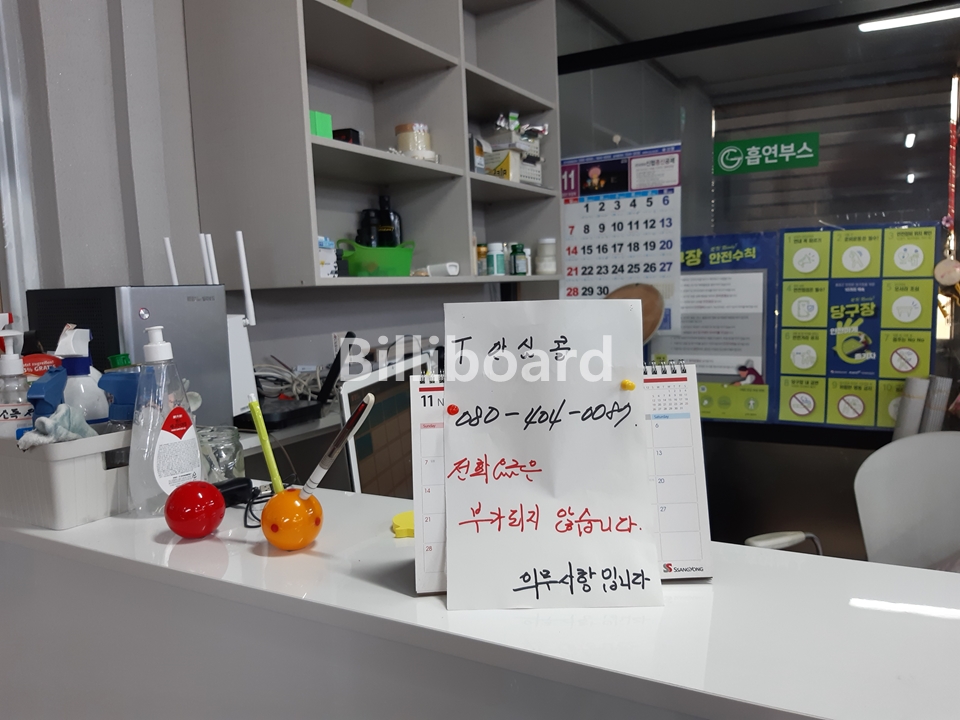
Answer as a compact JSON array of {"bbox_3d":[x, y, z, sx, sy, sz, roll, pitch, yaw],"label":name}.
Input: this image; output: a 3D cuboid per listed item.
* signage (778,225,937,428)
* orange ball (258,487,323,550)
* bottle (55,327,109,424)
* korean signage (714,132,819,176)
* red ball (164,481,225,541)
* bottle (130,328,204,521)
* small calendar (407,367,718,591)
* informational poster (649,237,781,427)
[{"bbox_3d":[1.105,-0.095,2.139,0.420,0.594,0.010,1,7,28],"label":"signage"},{"bbox_3d":[-0.201,0.172,0.774,0.065,0.065,0.065,-4,7,-15],"label":"orange ball"},{"bbox_3d":[-0.544,0.072,0.992,0.060,0.231,0.085,1,7,24],"label":"bottle"},{"bbox_3d":[0.868,-0.625,2.194,0.298,0.099,0.008,1,7,28],"label":"korean signage"},{"bbox_3d":[-0.324,0.171,0.821,0.065,0.065,0.065,-5,7,-21],"label":"red ball"},{"bbox_3d":[-0.404,0.076,0.924,0.072,0.236,0.098,3,9,40],"label":"bottle"},{"bbox_3d":[0.070,0.098,0.661,0.260,0.192,0.080,-2,6,-4],"label":"small calendar"},{"bbox_3d":[0.733,-0.103,2.338,0.420,0.594,0.010,1,7,28],"label":"informational poster"}]

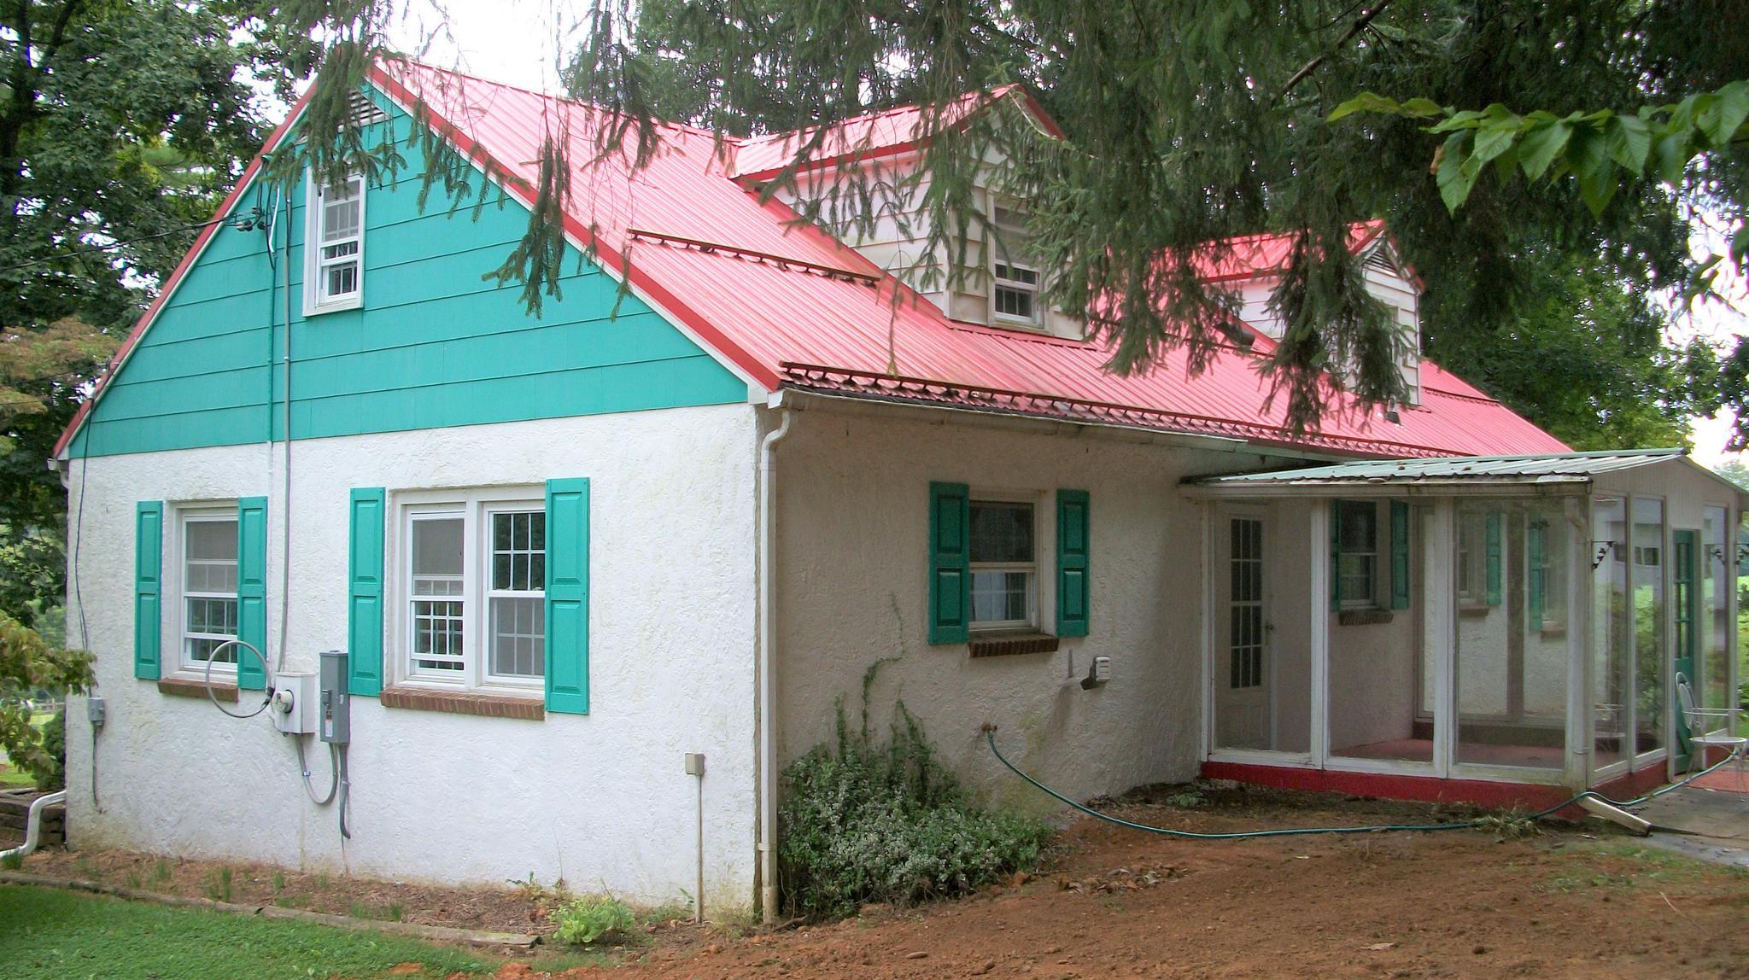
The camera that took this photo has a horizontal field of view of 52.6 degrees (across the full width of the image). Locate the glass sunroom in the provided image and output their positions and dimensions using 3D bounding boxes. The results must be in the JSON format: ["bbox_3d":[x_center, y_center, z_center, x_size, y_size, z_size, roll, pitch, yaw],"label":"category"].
[{"bbox_3d":[4.759,0.960,13.725,2.920,2.430,4.050,-2,-3,40],"label":"glass sunroom"}]

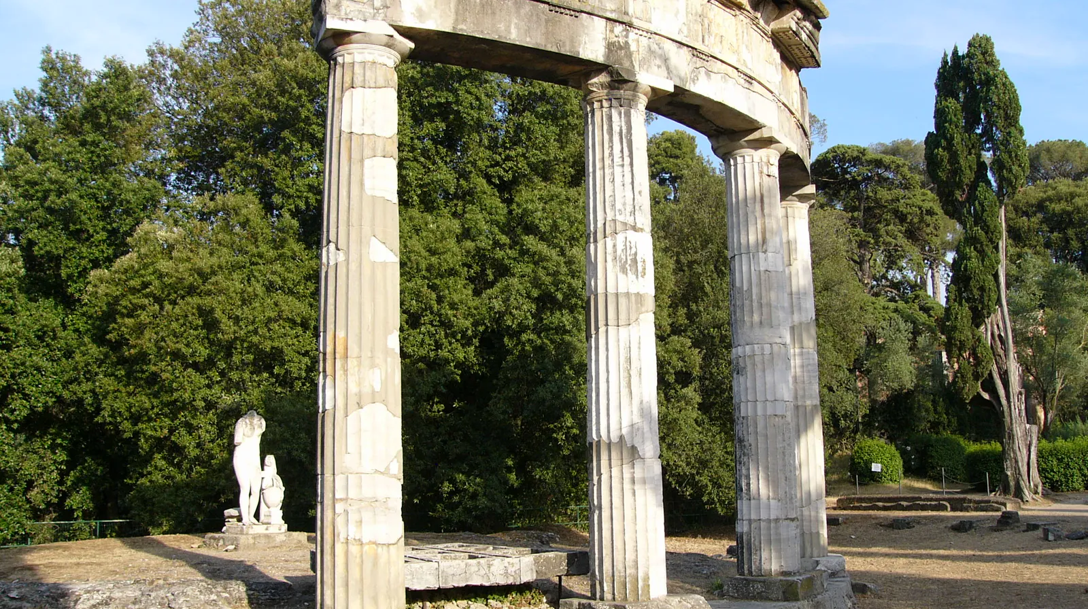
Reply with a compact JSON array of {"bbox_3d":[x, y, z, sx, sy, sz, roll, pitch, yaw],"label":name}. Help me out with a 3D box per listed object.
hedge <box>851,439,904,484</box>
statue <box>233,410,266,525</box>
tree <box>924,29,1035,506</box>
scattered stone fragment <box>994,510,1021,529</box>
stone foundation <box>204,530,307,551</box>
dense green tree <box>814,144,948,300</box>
[{"bbox_3d":[13.685,6.414,46.533,2.150,1.850,2.000,-4,-9,20],"label":"hedge"},{"bbox_3d":[-4.387,2.434,16.829,0.460,1.690,0.380,7,-11,-41],"label":"statue"},{"bbox_3d":[17.227,-1.493,44.659,4.300,18.200,4.000,-4,-9,20],"label":"tree"},{"bbox_3d":[11.472,5.352,27.995,0.660,0.450,0.500,-4,-9,20],"label":"scattered stone fragment"},{"bbox_3d":[-4.252,3.500,16.671,1.180,0.260,1.100,7,-11,-41],"label":"stone foundation"},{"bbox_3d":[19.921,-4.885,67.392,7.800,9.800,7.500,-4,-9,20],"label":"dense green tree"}]

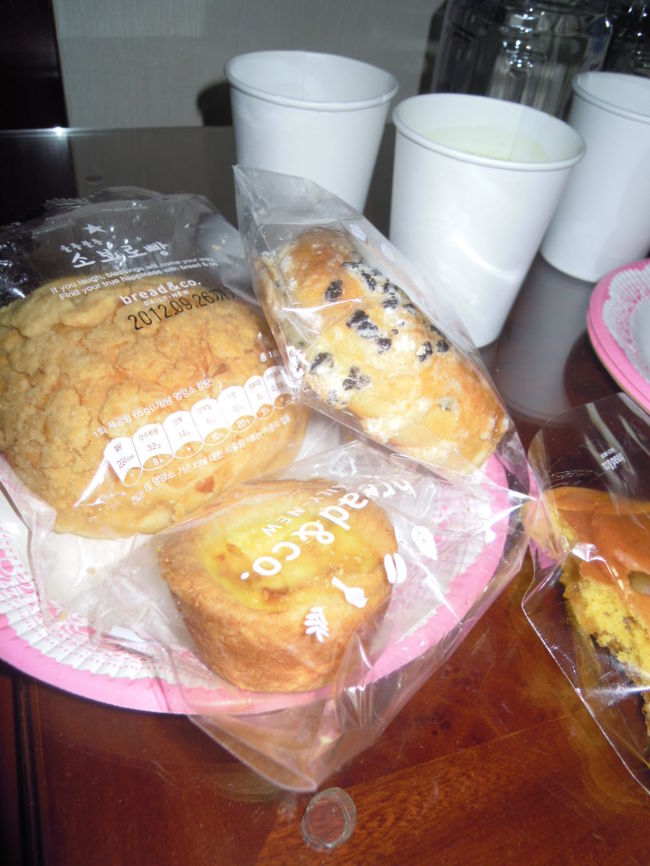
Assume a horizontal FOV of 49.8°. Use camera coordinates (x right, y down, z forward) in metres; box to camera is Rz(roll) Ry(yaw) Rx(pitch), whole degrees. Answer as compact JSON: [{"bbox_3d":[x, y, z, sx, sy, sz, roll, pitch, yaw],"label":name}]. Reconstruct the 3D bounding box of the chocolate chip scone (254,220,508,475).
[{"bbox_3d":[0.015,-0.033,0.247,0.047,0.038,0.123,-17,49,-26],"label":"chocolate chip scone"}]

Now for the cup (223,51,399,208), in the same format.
[{"bbox_3d":[-0.010,-0.121,0.327,0.076,0.086,0.076,5,41,-4],"label":"cup"}]

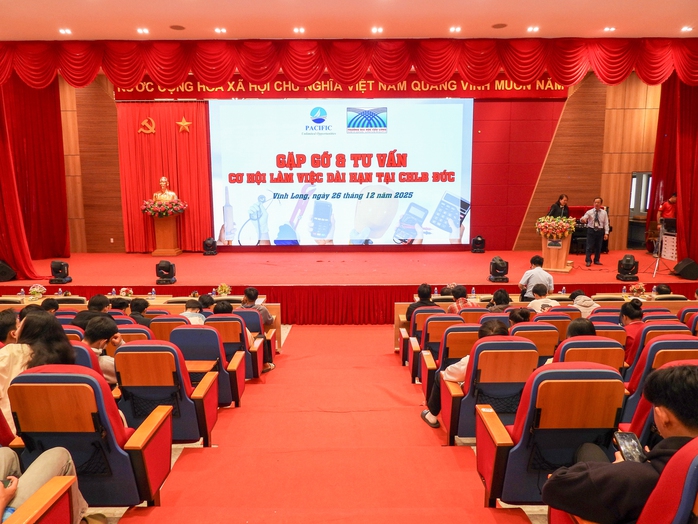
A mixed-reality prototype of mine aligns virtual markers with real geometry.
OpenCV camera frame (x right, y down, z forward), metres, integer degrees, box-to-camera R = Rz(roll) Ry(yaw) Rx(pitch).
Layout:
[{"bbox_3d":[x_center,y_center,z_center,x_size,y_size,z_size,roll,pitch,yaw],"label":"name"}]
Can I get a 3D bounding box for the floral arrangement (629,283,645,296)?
[{"bbox_3d":[5.012,0.486,8.405,0.280,0.230,0.270,0,7,0],"label":"floral arrangement"}]

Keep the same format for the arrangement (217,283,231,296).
[{"bbox_3d":[-2.100,0.472,8.170,0.250,0.240,0.240,0,8,-1],"label":"arrangement"}]

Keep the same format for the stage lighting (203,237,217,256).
[{"bbox_3d":[-4.050,-0.439,14.150,0.410,0.500,0.360,0,8,-1],"label":"stage lighting"}]

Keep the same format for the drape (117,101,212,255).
[{"bbox_3d":[-5.490,-2.440,14.500,2.720,4.450,0.200,0,8,-1],"label":"drape"}]

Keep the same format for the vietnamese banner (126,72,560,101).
[{"bbox_3d":[-0.212,-5.162,14.255,13.400,0.760,0.080,0,7,0],"label":"vietnamese banner"}]

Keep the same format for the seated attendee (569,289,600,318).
[{"bbox_3d":[3.280,0.930,6.930,0.500,1.130,0.820,0,8,0],"label":"seated attendee"}]

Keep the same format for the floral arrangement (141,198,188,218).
[{"bbox_3d":[-5.355,-1.540,14.065,1.380,0.540,0.720,0,7,0],"label":"floral arrangement"}]

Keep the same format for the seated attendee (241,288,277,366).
[{"bbox_3d":[-1.270,0.900,6.870,0.520,1.220,0.780,0,8,0],"label":"seated attendee"}]

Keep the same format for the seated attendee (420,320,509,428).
[{"bbox_3d":[0.954,0.884,3.765,0.640,1.030,0.850,-1,7,-6],"label":"seated attendee"}]

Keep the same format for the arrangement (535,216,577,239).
[{"bbox_3d":[4.576,-0.757,10.700,0.880,0.500,0.480,4,9,28],"label":"arrangement"}]

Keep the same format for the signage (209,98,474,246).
[{"bbox_3d":[-0.224,-2.650,14.375,7.700,4.300,0.150,0,8,-1],"label":"signage"}]

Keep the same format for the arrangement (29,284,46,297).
[{"bbox_3d":[-5.250,0.490,8.170,0.290,0.250,0.270,0,8,-1],"label":"arrangement"}]

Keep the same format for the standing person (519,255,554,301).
[{"bbox_3d":[2.968,0.649,7.649,0.520,1.570,0.380,-1,7,-8],"label":"standing person"}]

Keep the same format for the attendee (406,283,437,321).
[{"bbox_3d":[0.994,0.859,6.767,0.500,1.190,0.760,0,7,0],"label":"attendee"}]

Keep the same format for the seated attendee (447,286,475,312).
[{"bbox_3d":[1.514,0.866,6.768,0.500,1.180,0.760,0,7,0],"label":"seated attendee"}]

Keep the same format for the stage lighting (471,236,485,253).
[{"bbox_3d":[3.980,-0.537,14.856,0.400,0.520,0.330,0,7,0],"label":"stage lighting"}]

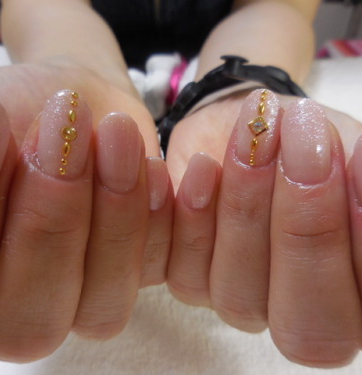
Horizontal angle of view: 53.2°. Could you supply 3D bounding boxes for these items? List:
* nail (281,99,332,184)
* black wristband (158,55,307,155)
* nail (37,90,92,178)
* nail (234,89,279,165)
[{"bbox_3d":[0.030,-0.011,0.087,0.012,0.020,0.004,2,-16,9],"label":"nail"},{"bbox_3d":[0.025,-0.034,0.165,0.064,0.044,0.018,-2,31,14],"label":"black wristband"},{"bbox_3d":[-0.028,-0.012,0.086,0.012,0.021,0.004,5,-17,-17],"label":"nail"},{"bbox_3d":[0.020,-0.015,0.094,0.011,0.020,0.004,7,-16,7],"label":"nail"}]

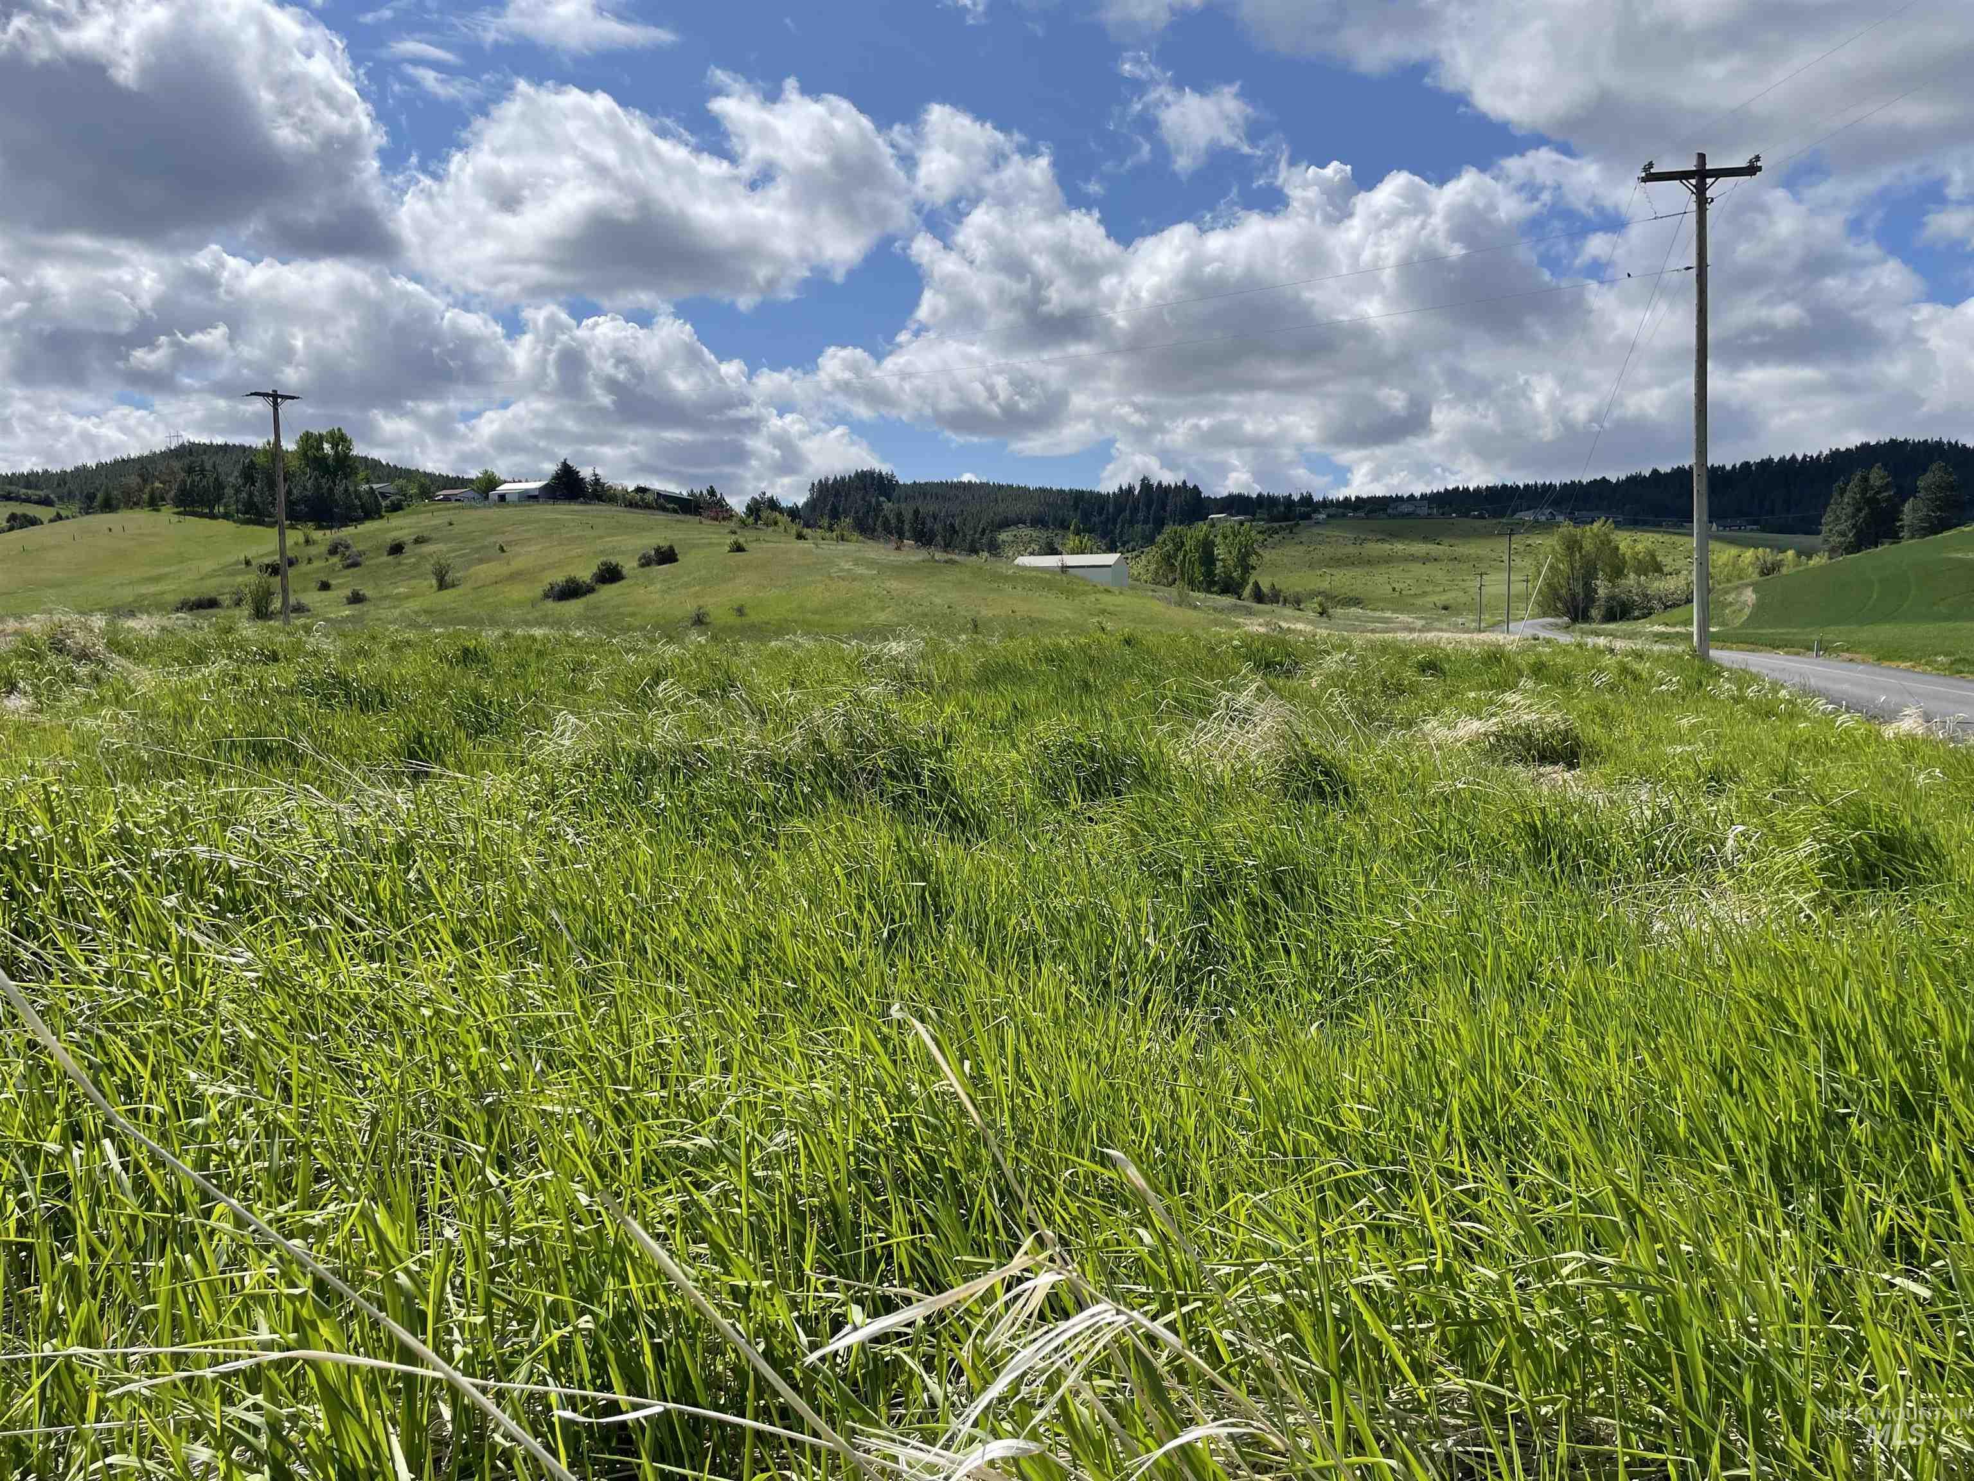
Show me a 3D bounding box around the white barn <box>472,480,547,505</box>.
[{"bbox_3d":[-124.285,-65.737,395.000,15.500,5.400,9.000,1,6,18],"label":"white barn"}]

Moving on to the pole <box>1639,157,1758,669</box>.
[{"bbox_3d":[15.300,-7.053,31.700,2.420,10.650,0.330,-2,5,7],"label":"pole"}]

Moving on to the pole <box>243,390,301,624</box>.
[{"bbox_3d":[-30.693,-10.056,64.475,0.320,10.190,2.440,4,7,36],"label":"pole"}]

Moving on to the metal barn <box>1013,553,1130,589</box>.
[{"bbox_3d":[15.561,-30.838,272.000,18.800,5.900,12.500,1,6,18],"label":"metal barn"}]

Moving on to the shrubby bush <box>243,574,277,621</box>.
[{"bbox_3d":[-35.801,-7.024,73.000,1.650,2.300,1.600,-3,6,-26],"label":"shrubby bush"}]

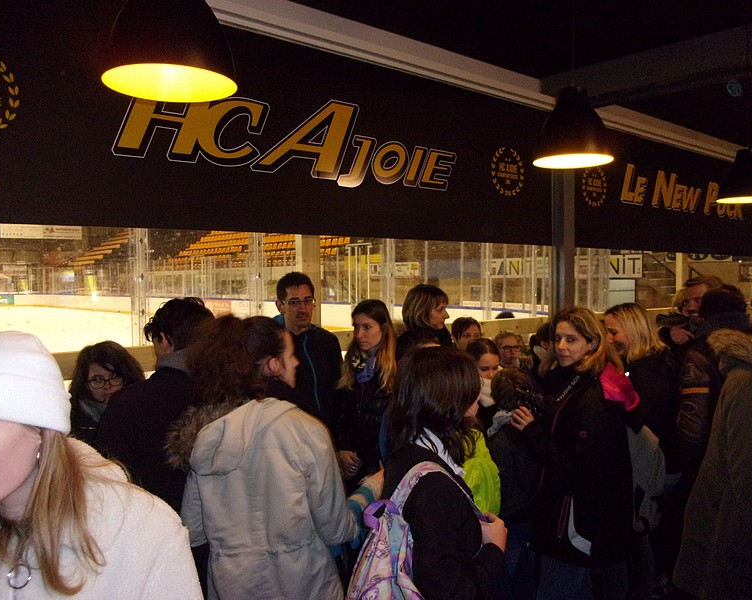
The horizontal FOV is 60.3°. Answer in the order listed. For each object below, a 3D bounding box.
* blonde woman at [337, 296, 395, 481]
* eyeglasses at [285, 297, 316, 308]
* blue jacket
[{"bbox_3d":[-0.029,0.813,2.877,0.460,1.640,0.310,0,2,16],"label":"blonde woman"},{"bbox_3d":[-0.345,0.013,2.830,0.142,0.043,0.140,-1,2,-26],"label":"eyeglasses"},{"bbox_3d":[-0.350,0.419,2.892,0.520,0.700,0.320,-2,2,-35],"label":"blue jacket"}]

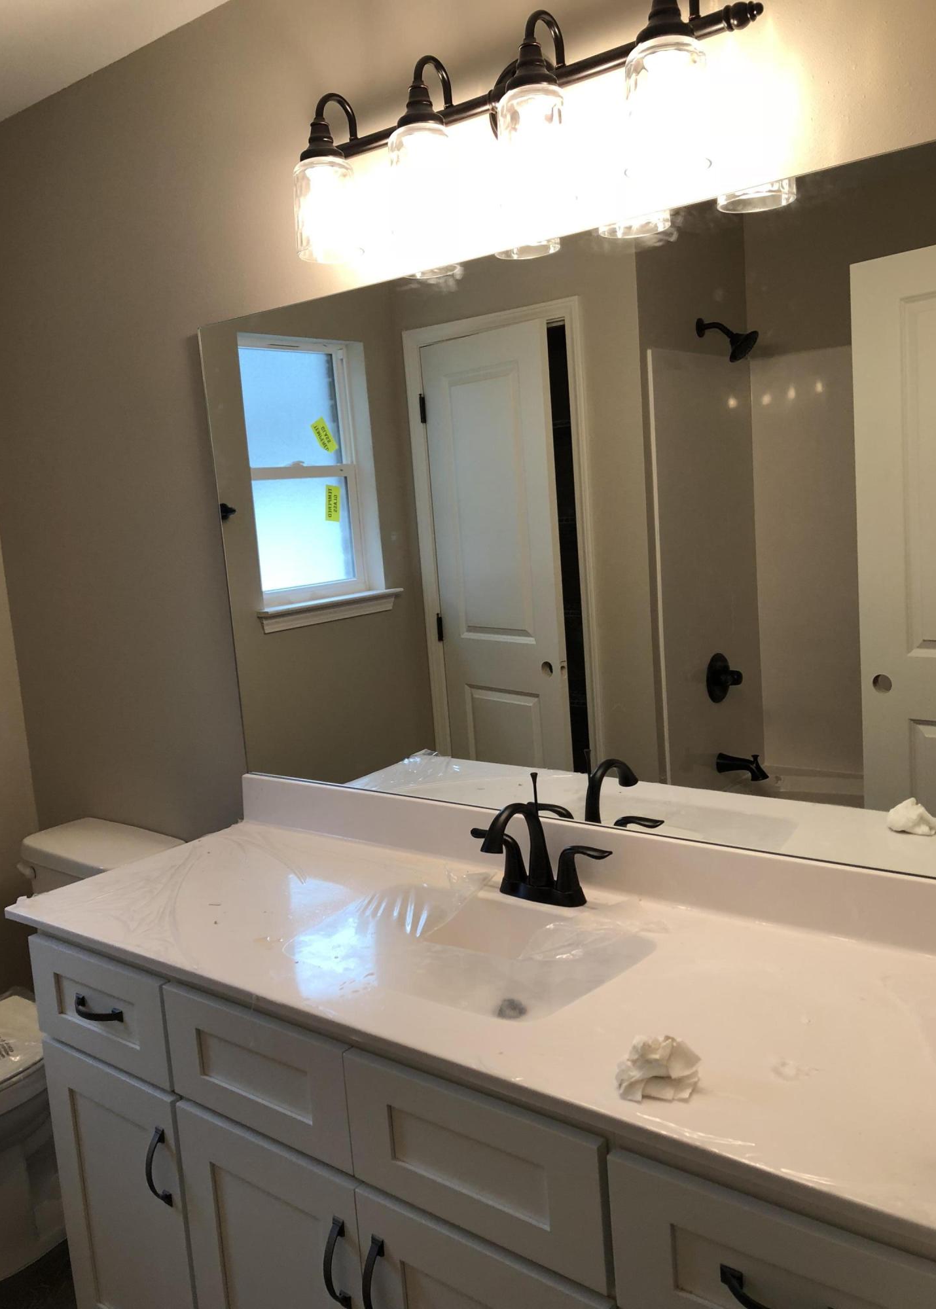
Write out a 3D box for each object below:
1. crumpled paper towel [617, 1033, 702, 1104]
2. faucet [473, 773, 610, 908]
[{"bbox_3d":[0.207,0.433,1.128,0.091,0.051,0.077,-2,9,18],"label":"crumpled paper towel"},{"bbox_3d":[0.078,0.294,1.636,0.269,0.197,0.161,2,11,38],"label":"faucet"}]

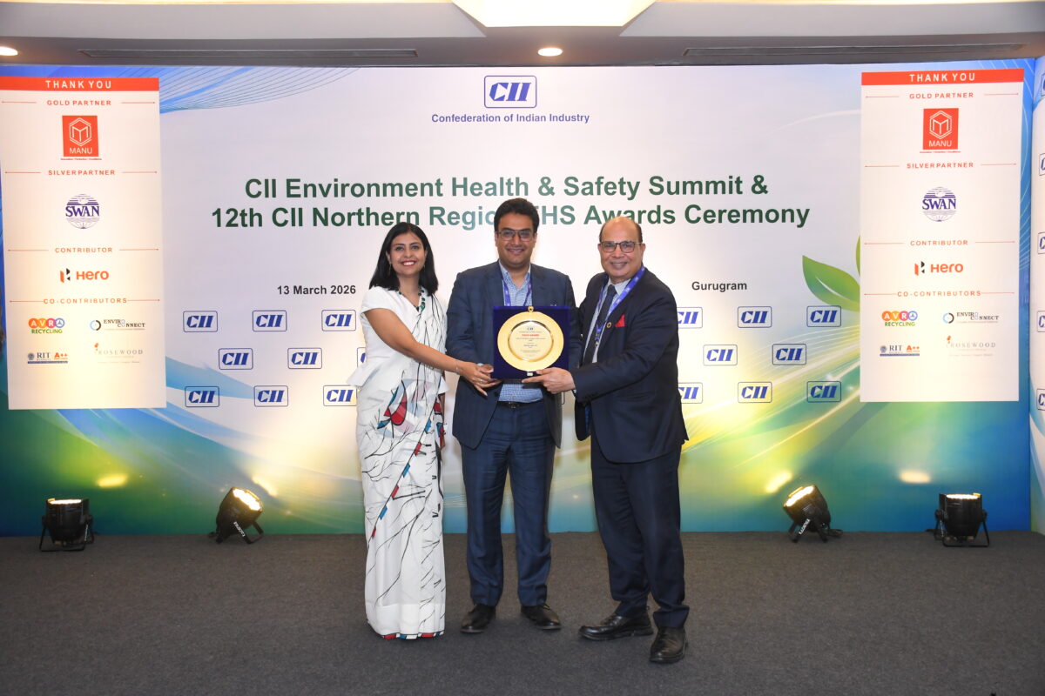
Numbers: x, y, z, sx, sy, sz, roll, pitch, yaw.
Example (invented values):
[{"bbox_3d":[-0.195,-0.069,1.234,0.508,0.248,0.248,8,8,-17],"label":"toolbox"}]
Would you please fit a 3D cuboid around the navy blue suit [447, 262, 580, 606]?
[{"bbox_3d":[-0.038,0.339,4.293,0.540,1.400,0.400,0,2,0],"label":"navy blue suit"}]

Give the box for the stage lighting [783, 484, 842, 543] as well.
[{"bbox_3d":[1.627,0.933,5.954,0.270,0.280,0.270,0,2,0],"label":"stage lighting"}]

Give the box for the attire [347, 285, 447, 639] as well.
[{"bbox_3d":[-0.507,0.438,4.267,0.420,1.410,0.360,-1,2,-18],"label":"attire"}]

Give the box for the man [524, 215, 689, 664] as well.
[{"bbox_3d":[0.362,0.320,4.033,0.560,1.660,0.460,1,2,35],"label":"man"}]

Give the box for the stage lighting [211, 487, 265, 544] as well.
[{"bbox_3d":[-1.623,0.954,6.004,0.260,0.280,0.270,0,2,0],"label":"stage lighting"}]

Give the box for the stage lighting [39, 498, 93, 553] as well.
[{"bbox_3d":[-2.543,0.970,5.855,0.270,0.270,0.230,0,2,0],"label":"stage lighting"}]

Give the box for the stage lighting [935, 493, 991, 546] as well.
[{"bbox_3d":[2.427,0.938,5.785,0.270,0.270,0.230,0,2,0],"label":"stage lighting"}]

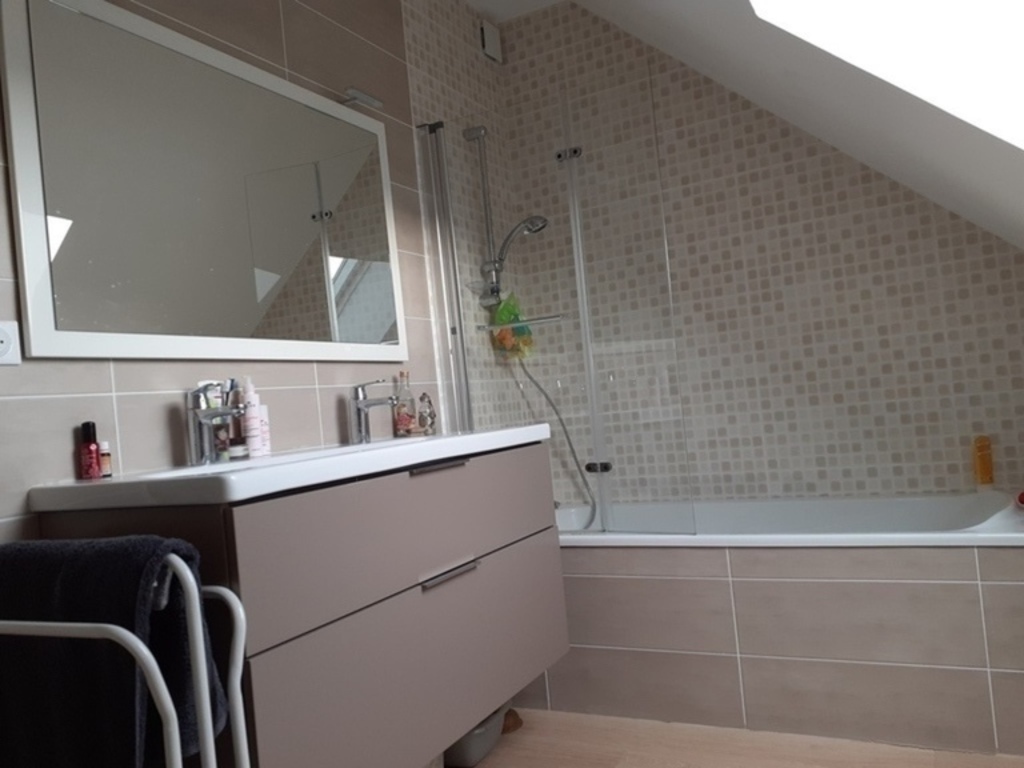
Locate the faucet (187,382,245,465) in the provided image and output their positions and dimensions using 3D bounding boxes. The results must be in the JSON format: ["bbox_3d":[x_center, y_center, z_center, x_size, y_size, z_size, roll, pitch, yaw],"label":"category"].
[{"bbox_3d":[-0.616,0.081,1.642,0.131,0.166,0.048,-6,-2,27],"label":"faucet"}]

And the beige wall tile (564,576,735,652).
[{"bbox_3d":[0.354,0.672,2.344,0.592,0.206,0.013,-6,-2,27],"label":"beige wall tile"}]

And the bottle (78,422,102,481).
[{"bbox_3d":[-0.781,0.123,1.480,0.033,0.108,0.033,-6,-2,27],"label":"bottle"}]

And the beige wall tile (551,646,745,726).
[{"bbox_3d":[0.374,0.876,2.340,0.592,0.199,0.013,-6,-2,27],"label":"beige wall tile"}]

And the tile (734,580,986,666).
[{"bbox_3d":[0.880,0.615,2.071,0.593,0.206,0.013,-6,-2,27],"label":"tile"}]

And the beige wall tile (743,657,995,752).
[{"bbox_3d":[0.900,0.819,2.066,0.593,0.199,0.013,-6,-2,27],"label":"beige wall tile"}]

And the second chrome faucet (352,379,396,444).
[{"bbox_3d":[-0.370,0.073,2.119,0.128,0.163,0.048,-6,-2,27],"label":"second chrome faucet"}]

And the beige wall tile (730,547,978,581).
[{"bbox_3d":[0.866,0.467,2.074,0.593,0.085,0.013,-6,-2,27],"label":"beige wall tile"}]

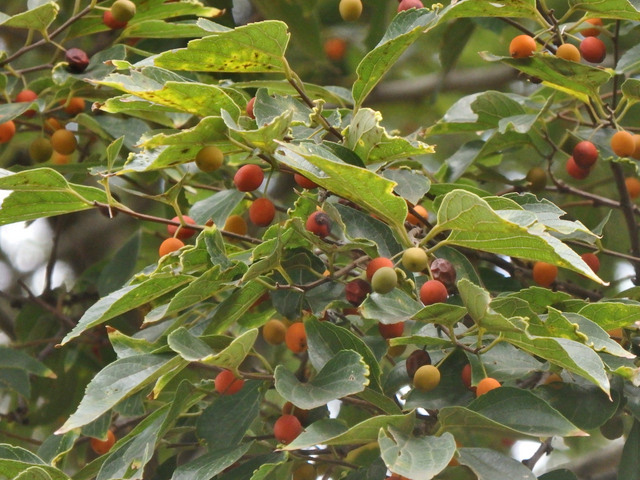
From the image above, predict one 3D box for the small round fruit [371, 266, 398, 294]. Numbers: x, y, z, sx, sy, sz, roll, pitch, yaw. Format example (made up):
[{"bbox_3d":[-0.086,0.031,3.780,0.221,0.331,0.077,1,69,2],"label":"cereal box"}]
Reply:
[{"bbox_3d":[0.020,0.013,1.880,0.008,0.008,0.008,0,-12,0],"label":"small round fruit"}]

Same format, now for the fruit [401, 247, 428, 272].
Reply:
[{"bbox_3d":[0.031,0.006,1.990,0.008,0.008,0.008,0,-10,0],"label":"fruit"}]

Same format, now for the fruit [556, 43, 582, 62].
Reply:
[{"bbox_3d":[0.083,-0.061,2.040,0.008,0.008,0.008,0,-10,0],"label":"fruit"}]

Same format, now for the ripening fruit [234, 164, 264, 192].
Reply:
[{"bbox_3d":[-0.023,-0.020,1.980,0.009,0.009,0.009,0,-10,0],"label":"ripening fruit"}]

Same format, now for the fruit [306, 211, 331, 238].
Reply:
[{"bbox_3d":[0.000,-0.005,2.160,0.009,0.010,0.009,0,-10,0],"label":"fruit"}]

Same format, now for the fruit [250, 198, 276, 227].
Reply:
[{"bbox_3d":[-0.019,-0.009,2.000,0.008,0.009,0.008,0,-10,0],"label":"fruit"}]

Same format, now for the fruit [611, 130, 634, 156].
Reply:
[{"bbox_3d":[0.096,-0.030,1.950,0.008,0.008,0.008,0,-12,0],"label":"fruit"}]

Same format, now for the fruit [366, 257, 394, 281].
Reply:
[{"bbox_3d":[0.020,0.010,2.000,0.009,0.009,0.009,0,-10,0],"label":"fruit"}]

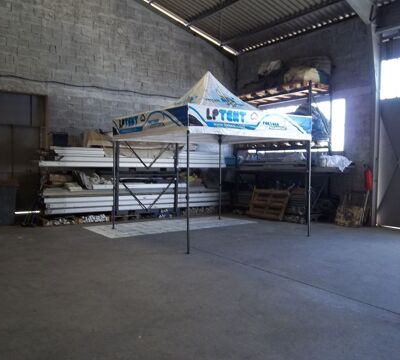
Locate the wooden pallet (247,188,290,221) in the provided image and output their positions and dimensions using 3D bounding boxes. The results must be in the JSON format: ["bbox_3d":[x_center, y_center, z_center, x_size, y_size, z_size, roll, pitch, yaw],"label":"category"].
[{"bbox_3d":[1.926,0.689,10.704,0.147,0.804,1.235,21,-10,-32],"label":"wooden pallet"}]

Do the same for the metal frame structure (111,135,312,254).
[{"bbox_3d":[0.171,0.064,8.133,2.960,2.078,2.960,-1,2,-35],"label":"metal frame structure"}]

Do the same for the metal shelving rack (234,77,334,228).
[{"bbox_3d":[2.268,-0.705,10.946,0.960,3.499,2.956,-1,2,-33],"label":"metal shelving rack"}]

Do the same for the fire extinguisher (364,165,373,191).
[{"bbox_3d":[4.025,-0.060,9.259,0.176,0.598,0.172,-1,2,-33],"label":"fire extinguisher"}]

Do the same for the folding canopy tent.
[{"bbox_3d":[0.176,-0.578,8.116,2.969,3.361,2.969,-1,2,-35],"label":"folding canopy tent"}]

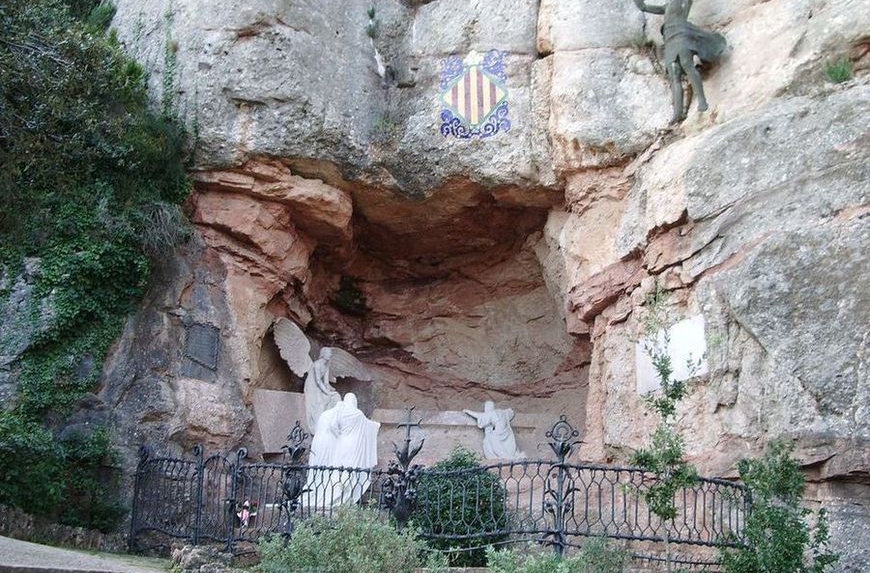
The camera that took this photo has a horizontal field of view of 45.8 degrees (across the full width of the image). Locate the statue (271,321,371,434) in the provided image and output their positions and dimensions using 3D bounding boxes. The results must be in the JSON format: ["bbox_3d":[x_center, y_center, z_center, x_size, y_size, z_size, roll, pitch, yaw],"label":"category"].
[{"bbox_3d":[-1.879,1.487,17.200,1.750,1.950,1.150,12,-16,-36],"label":"statue"}]

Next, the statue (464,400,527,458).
[{"bbox_3d":[1.058,2.517,18.000,0.900,1.030,0.850,11,-16,-35],"label":"statue"}]

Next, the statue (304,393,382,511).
[{"bbox_3d":[-1.462,2.564,16.100,1.200,1.850,1.000,6,-13,-17],"label":"statue"}]

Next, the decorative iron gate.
[{"bbox_3d":[0.250,2.741,13.900,8.400,1.900,1.800,3,-13,-6],"label":"decorative iron gate"}]

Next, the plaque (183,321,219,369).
[{"bbox_3d":[-3.311,0.837,14.600,0.570,0.680,0.060,9,-15,-30],"label":"plaque"}]

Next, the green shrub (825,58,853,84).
[{"bbox_3d":[6.858,-3.671,17.500,0.450,0.420,0.380,2,-13,0],"label":"green shrub"}]

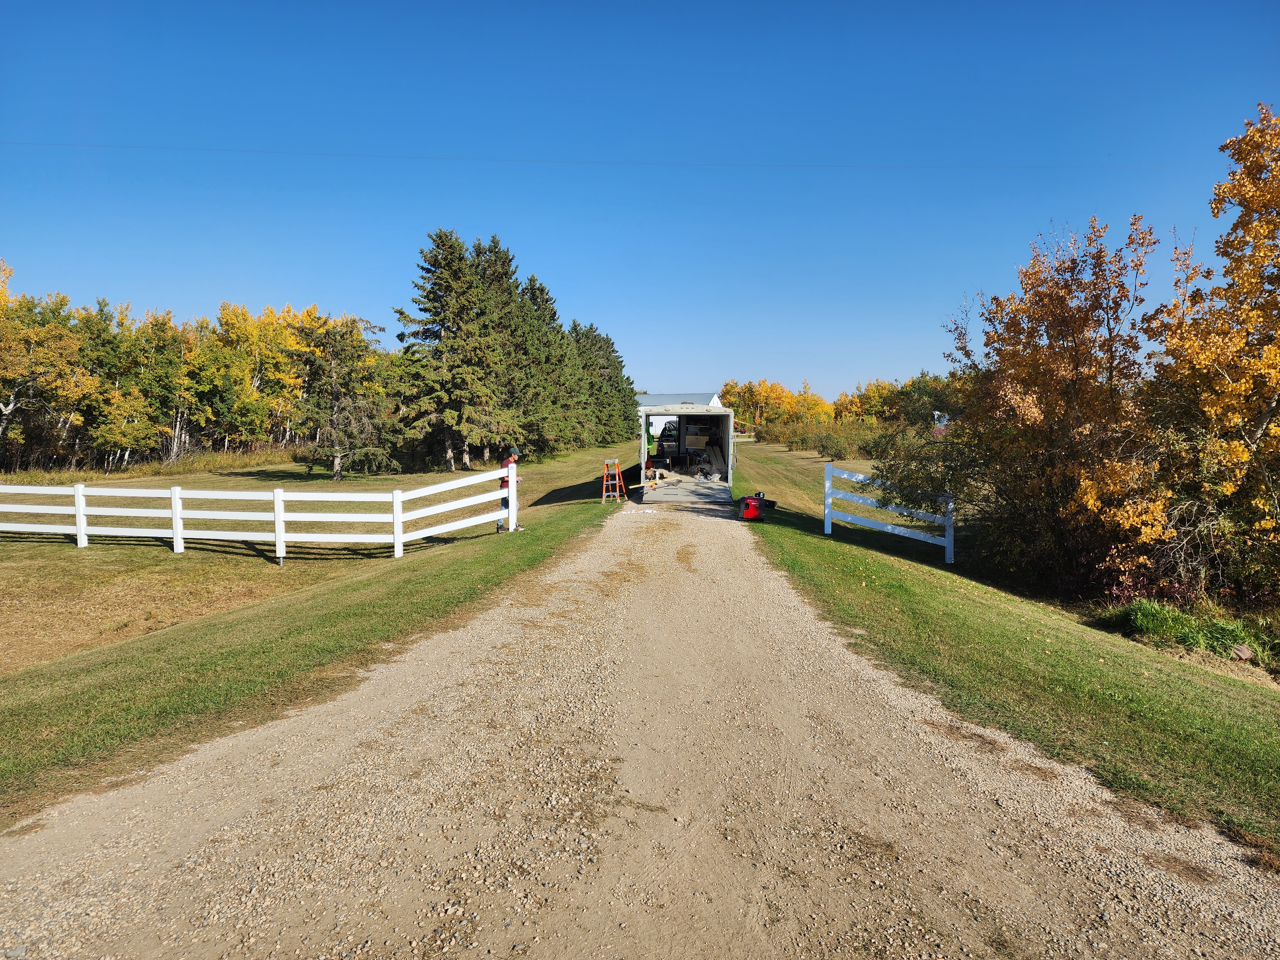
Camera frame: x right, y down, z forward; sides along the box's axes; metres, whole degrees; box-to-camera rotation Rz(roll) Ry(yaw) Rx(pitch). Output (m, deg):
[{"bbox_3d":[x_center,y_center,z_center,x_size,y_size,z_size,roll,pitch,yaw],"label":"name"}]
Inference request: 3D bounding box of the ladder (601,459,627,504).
[{"bbox_3d":[-0.695,0.030,22.650,0.500,1.140,0.700,-2,5,19],"label":"ladder"}]

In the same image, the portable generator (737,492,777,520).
[{"bbox_3d":[2.410,0.630,18.300,0.580,0.500,0.450,3,3,6],"label":"portable generator"}]

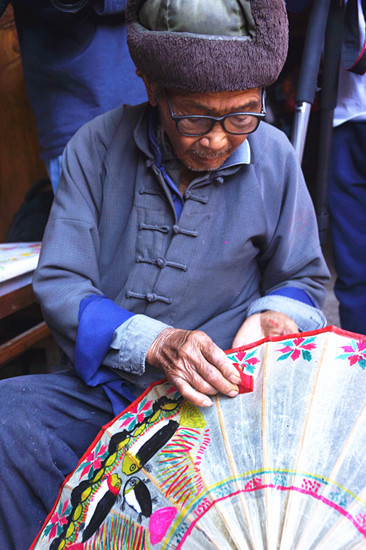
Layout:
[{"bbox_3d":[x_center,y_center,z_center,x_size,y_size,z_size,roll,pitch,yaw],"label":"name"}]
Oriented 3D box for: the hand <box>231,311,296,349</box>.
[{"bbox_3d":[0.109,0.096,0.870,0.095,0.085,0.140,10,21,28],"label":"hand"}]

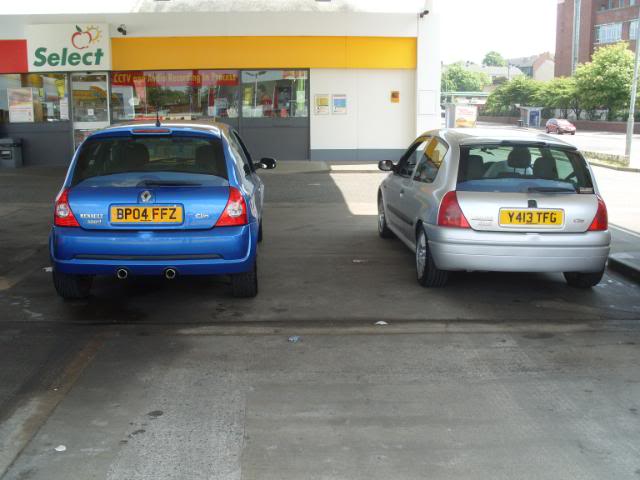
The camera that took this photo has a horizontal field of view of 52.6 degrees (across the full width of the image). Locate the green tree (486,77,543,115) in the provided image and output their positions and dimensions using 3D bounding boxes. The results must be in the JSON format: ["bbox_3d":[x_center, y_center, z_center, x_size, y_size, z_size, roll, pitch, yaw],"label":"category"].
[{"bbox_3d":[28.407,-20.333,95.000,8.259,6.856,8.259,0,11,0],"label":"green tree"}]

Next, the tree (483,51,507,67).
[{"bbox_3d":[56.630,-57.279,210.000,8.184,8.209,8.184,0,11,0],"label":"tree"}]

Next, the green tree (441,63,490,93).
[{"bbox_3d":[29.937,-31.398,135.000,10.928,10.960,10.928,0,11,0],"label":"green tree"}]

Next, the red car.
[{"bbox_3d":[21.638,-10.187,58.119,1.670,1.440,3.900,1,11,3],"label":"red car"}]

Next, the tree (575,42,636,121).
[{"bbox_3d":[29.068,-15.554,66.000,6.233,8.533,6.233,0,11,0],"label":"tree"}]

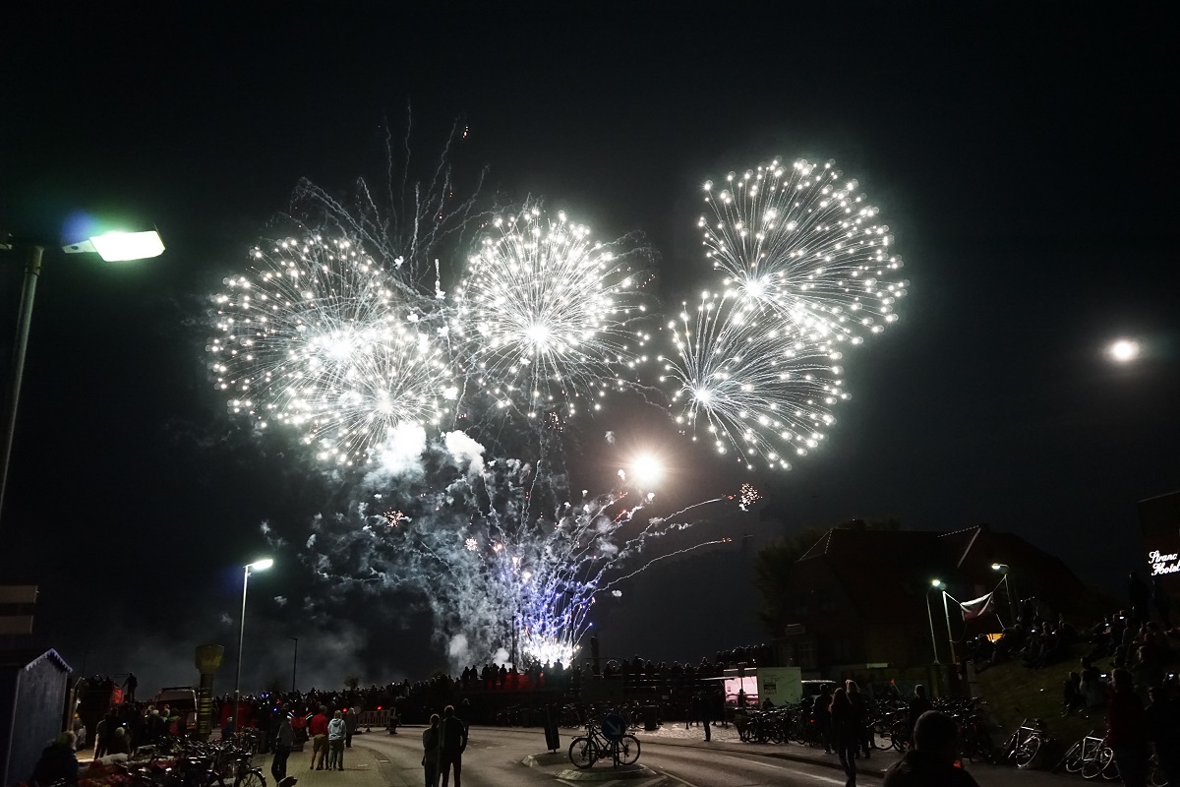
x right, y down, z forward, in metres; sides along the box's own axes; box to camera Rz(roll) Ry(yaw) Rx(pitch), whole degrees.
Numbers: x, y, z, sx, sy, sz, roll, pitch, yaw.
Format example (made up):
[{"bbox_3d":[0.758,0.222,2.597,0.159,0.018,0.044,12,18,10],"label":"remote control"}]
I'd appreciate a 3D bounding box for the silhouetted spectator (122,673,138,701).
[{"bbox_3d":[-29.500,18.894,59.000,0.600,1.740,0.380,1,-18,-8],"label":"silhouetted spectator"}]

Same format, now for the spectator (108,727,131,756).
[{"bbox_3d":[-16.215,12.000,31.500,0.450,1.050,0.400,1,-18,-8],"label":"spectator"}]

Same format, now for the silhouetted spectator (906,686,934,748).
[{"bbox_3d":[8.564,8.320,23.500,0.500,1.630,0.360,1,-18,-8],"label":"silhouetted spectator"}]

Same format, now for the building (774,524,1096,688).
[{"bbox_3d":[22.766,13.854,60.482,18.301,9.600,11.000,3,-19,-16],"label":"building"}]

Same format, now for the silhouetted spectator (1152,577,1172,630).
[{"bbox_3d":[19.014,6.982,30.500,0.500,1.720,0.380,5,-19,-20],"label":"silhouetted spectator"}]

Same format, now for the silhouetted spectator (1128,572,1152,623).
[{"bbox_3d":[17.596,6.551,29.300,0.520,1.750,0.400,8,-20,-28],"label":"silhouetted spectator"}]

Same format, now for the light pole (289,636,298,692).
[{"bbox_3d":[-27.599,26.063,85.000,0.700,7.000,0.250,-4,-18,5],"label":"light pole"}]

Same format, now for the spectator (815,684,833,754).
[{"bbox_3d":[5.998,8.287,23.400,0.500,1.700,0.360,1,-18,-8],"label":"spectator"}]

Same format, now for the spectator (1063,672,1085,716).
[{"bbox_3d":[11.328,6.991,21.300,0.700,1.020,0.500,-12,-20,29],"label":"spectator"}]

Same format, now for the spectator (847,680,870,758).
[{"bbox_3d":[6.198,7.541,21.300,0.500,1.740,0.380,1,-18,-8],"label":"spectator"}]

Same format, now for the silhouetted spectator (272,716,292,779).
[{"bbox_3d":[-6.770,7.785,20.300,0.500,1.750,0.380,1,-18,-8],"label":"silhouetted spectator"}]

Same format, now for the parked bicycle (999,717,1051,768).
[{"bbox_3d":[8.732,6.997,18.500,0.600,1.050,1.750,30,-15,10],"label":"parked bicycle"}]

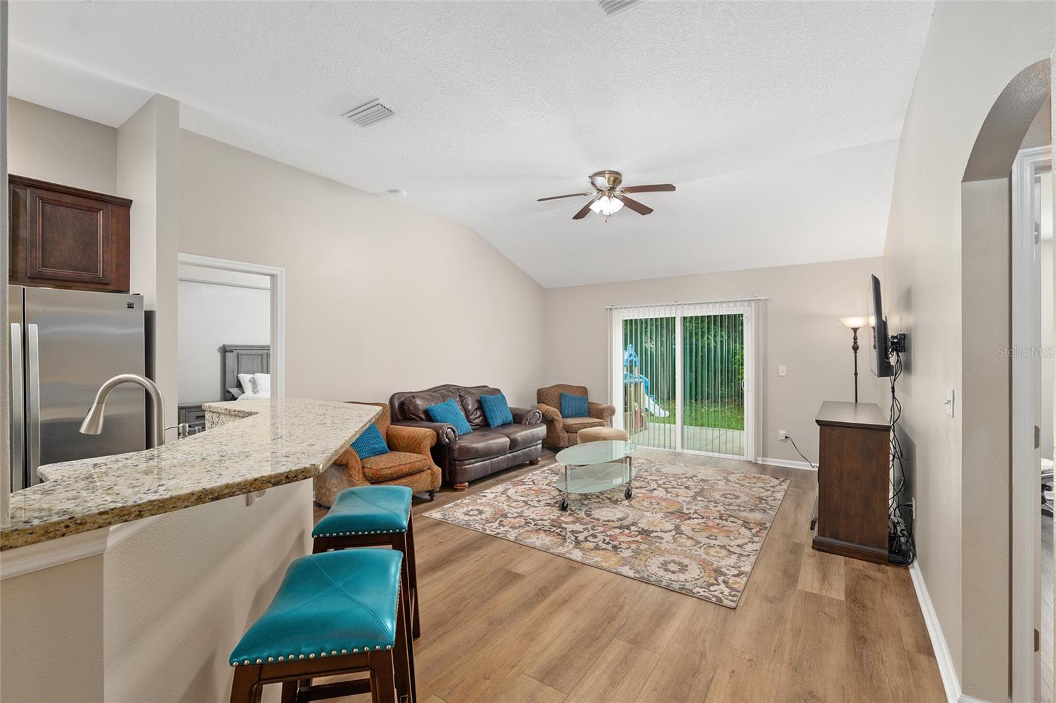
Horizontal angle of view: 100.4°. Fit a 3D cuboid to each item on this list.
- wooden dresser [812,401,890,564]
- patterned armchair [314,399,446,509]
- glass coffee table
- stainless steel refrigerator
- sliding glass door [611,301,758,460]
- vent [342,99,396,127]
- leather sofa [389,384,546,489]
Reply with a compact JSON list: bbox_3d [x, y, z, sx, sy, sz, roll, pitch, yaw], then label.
[{"bbox_3d":[2.620,0.935,3.590,0.425,0.905,1.510,0,0,36],"label":"wooden dresser"},{"bbox_3d":[-1.406,0.939,4.025,0.910,0.895,0.920,0,0,36],"label":"patterned armchair"},{"bbox_3d":[0.690,1.180,4.281,0.600,0.415,1.250,0,0,36],"label":"glass coffee table"},{"bbox_3d":[-3.019,0.510,2.645,0.830,1.750,0.910,0,0,36],"label":"stainless steel refrigerator"},{"bbox_3d":[2.063,0.374,6.078,1.930,2.030,0.120,0,0,36],"label":"sliding glass door"},{"bbox_3d":[-1.125,-1.676,3.122,0.400,0.025,0.190,0,0,36],"label":"vent"},{"bbox_3d":[-0.625,0.897,5.146,0.940,0.980,1.730,0,0,36],"label":"leather sofa"}]

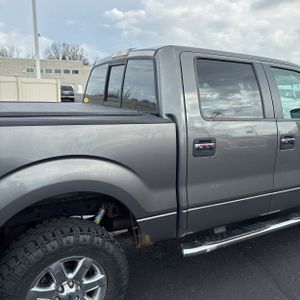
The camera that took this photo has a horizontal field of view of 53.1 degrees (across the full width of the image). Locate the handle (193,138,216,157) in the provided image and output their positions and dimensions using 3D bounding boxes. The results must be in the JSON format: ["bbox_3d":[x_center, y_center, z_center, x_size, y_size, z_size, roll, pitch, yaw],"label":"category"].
[{"bbox_3d":[0.407,-0.018,2.216,0.218,0.137,0.060,-4,11,-30],"label":"handle"}]

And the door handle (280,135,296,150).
[{"bbox_3d":[1.254,-0.063,2.715,0.218,0.137,0.060,-4,11,-30],"label":"door handle"}]

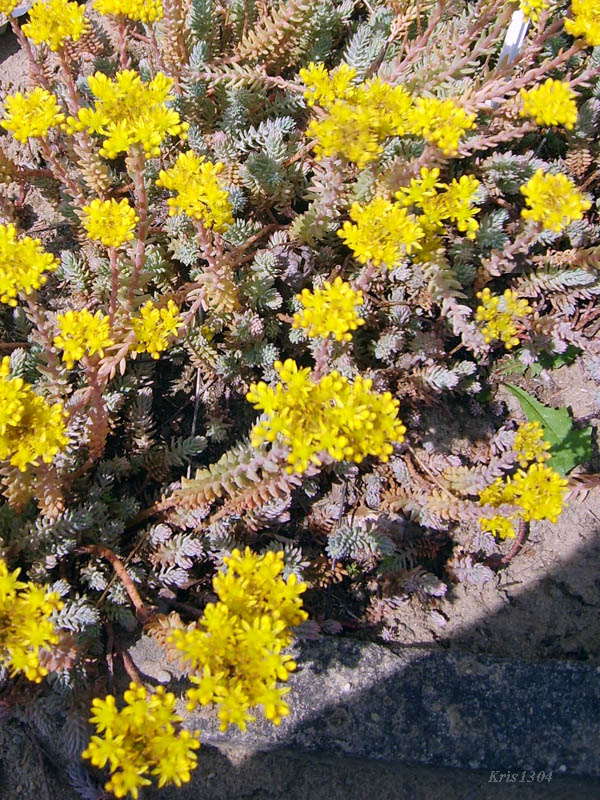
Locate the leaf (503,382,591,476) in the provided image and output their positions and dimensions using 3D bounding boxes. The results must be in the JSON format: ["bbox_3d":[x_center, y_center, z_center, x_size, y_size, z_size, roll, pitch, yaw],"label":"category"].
[{"bbox_3d":[0.165,0.015,0.535,0.042,0.015,0.076,-26,62,-15],"label":"leaf"}]

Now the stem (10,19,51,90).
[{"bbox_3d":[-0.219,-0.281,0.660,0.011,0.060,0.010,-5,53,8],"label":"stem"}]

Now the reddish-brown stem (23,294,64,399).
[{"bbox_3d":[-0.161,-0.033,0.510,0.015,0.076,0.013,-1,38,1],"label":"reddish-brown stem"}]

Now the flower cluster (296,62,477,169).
[{"bbox_3d":[0.065,-0.212,0.600,0.124,0.040,0.068,0,58,0],"label":"flower cluster"}]

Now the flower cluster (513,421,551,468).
[{"bbox_3d":[0.143,0.028,0.500,0.022,0.020,0.024,0,58,0],"label":"flower cluster"}]

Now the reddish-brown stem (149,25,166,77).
[{"bbox_3d":[-0.133,-0.325,0.755,0.009,0.048,0.009,-7,56,0],"label":"reddish-brown stem"}]

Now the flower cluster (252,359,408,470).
[{"bbox_3d":[0.016,0.009,0.475,0.090,0.036,0.058,0,58,0],"label":"flower cluster"}]

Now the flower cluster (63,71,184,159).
[{"bbox_3d":[-0.129,-0.213,0.605,0.090,0.042,0.078,0,58,0],"label":"flower cluster"}]

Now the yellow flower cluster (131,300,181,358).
[{"bbox_3d":[-0.090,-0.045,0.510,0.030,0.024,0.030,0,58,0],"label":"yellow flower cluster"}]

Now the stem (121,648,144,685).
[{"bbox_3d":[-0.100,0.158,0.480,0.007,0.007,0.031,-48,36,0],"label":"stem"}]

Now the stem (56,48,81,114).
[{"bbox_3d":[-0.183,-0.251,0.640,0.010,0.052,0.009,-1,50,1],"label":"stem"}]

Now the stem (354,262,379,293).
[{"bbox_3d":[0.050,-0.094,0.623,0.010,0.031,0.010,24,55,0],"label":"stem"}]

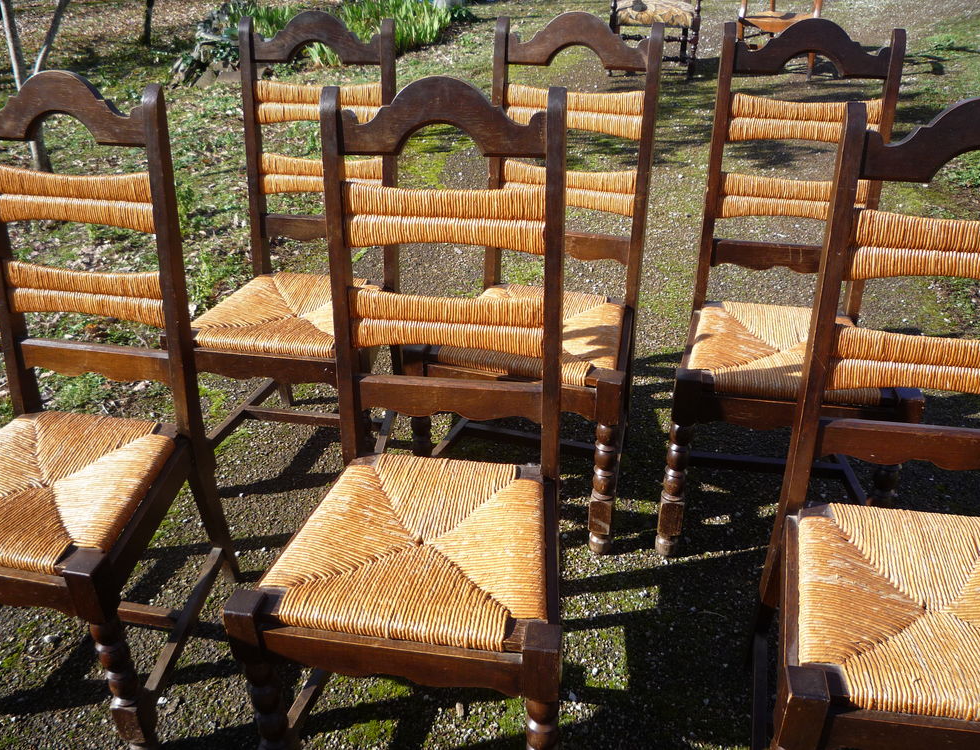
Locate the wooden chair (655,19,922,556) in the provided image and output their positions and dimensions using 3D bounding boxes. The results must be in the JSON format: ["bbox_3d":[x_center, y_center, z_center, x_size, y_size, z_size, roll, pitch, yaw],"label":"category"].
[{"bbox_3d":[0.650,-0.169,1.887,0.468,1.067,0.553,5,31,9],"label":"wooden chair"}]

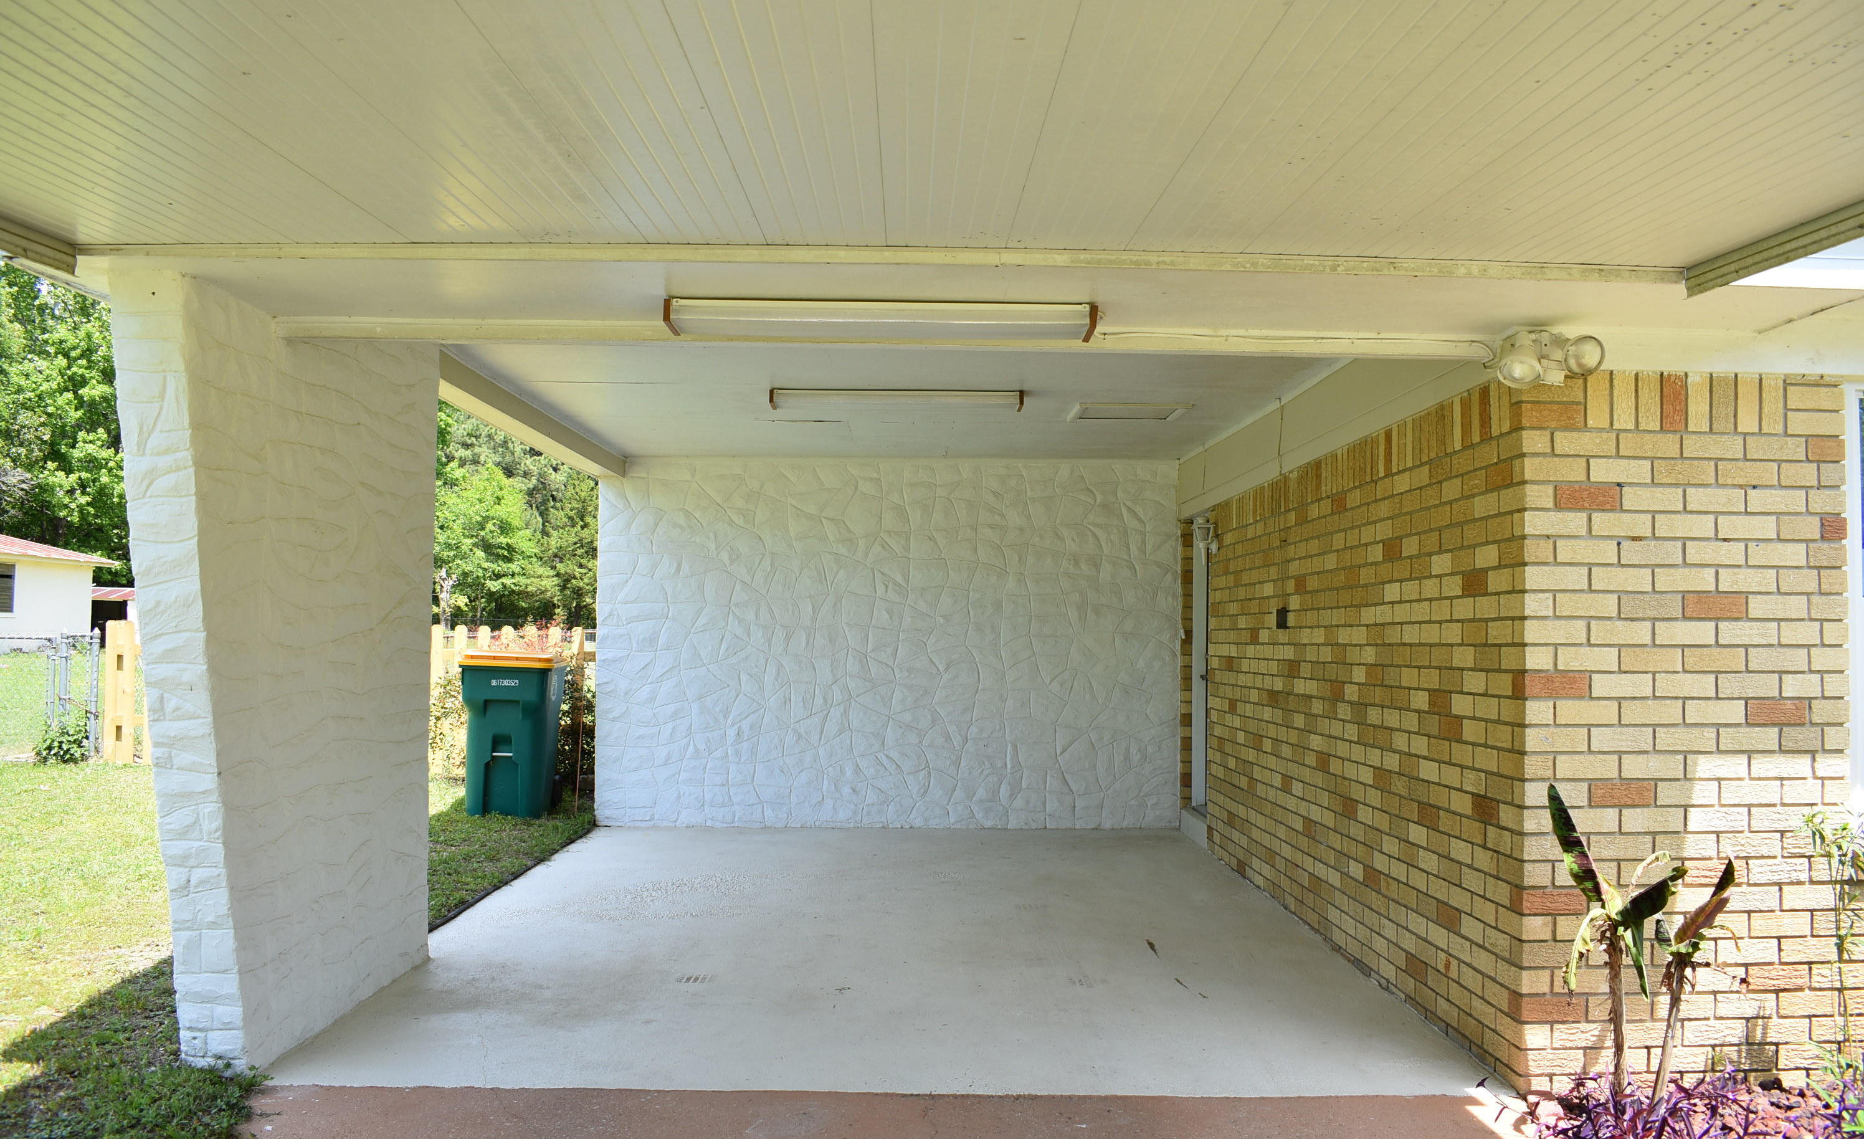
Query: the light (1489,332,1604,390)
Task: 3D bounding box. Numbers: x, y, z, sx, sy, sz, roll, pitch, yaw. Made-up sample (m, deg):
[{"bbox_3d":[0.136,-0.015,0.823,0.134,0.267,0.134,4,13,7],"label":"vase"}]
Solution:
[{"bbox_3d":[1.816,-0.621,4.130,0.330,0.160,0.190,1,-3,-1],"label":"light"}]

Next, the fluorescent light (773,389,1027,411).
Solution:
[{"bbox_3d":[-0.173,-0.845,7.050,1.260,0.073,0.200,1,-3,-1],"label":"fluorescent light"}]

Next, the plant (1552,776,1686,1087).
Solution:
[{"bbox_3d":[1.975,1.070,4.050,0.390,0.900,0.350,1,-3,-1],"label":"plant"}]

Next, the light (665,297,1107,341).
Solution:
[{"bbox_3d":[-0.150,-0.744,4.190,1.260,0.073,0.210,1,-3,-1],"label":"light"}]

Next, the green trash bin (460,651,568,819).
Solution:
[{"bbox_3d":[-3.100,1.225,10.400,0.680,1.160,0.790,1,-3,-8],"label":"green trash bin"}]

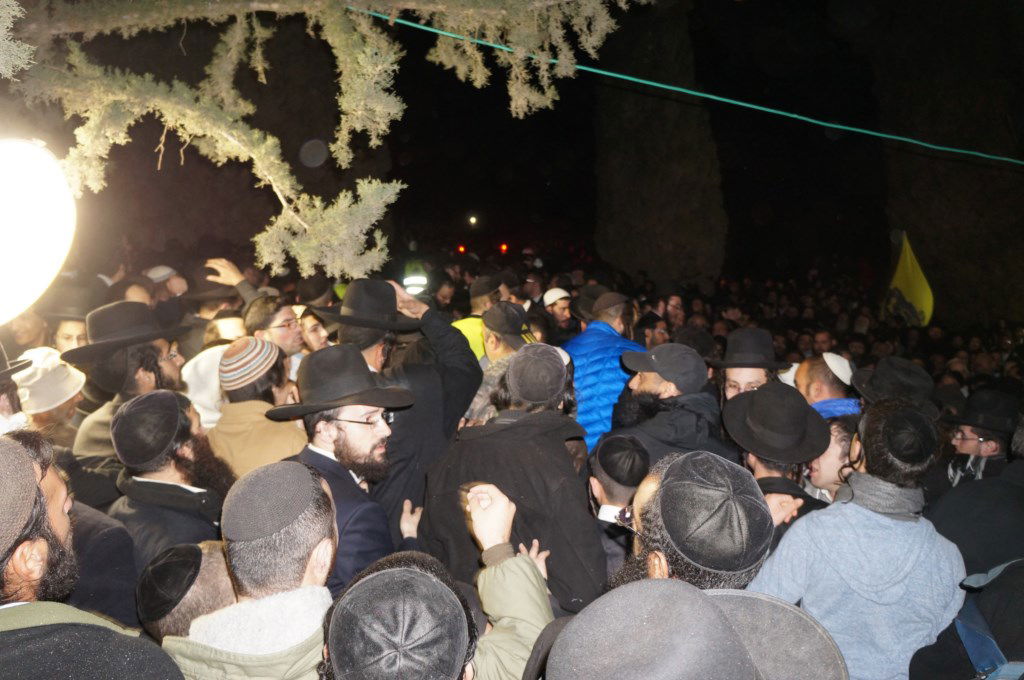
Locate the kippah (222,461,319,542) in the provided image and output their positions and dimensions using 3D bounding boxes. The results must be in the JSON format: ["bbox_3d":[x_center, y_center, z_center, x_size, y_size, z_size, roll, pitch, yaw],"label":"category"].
[{"bbox_3d":[-0.403,0.244,1.250,0.155,0.078,0.160,4,33,25],"label":"kippah"}]

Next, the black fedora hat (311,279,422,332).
[{"bbox_3d":[-0.456,-0.115,2.420,0.320,0.140,0.360,14,17,34],"label":"black fedora hat"}]

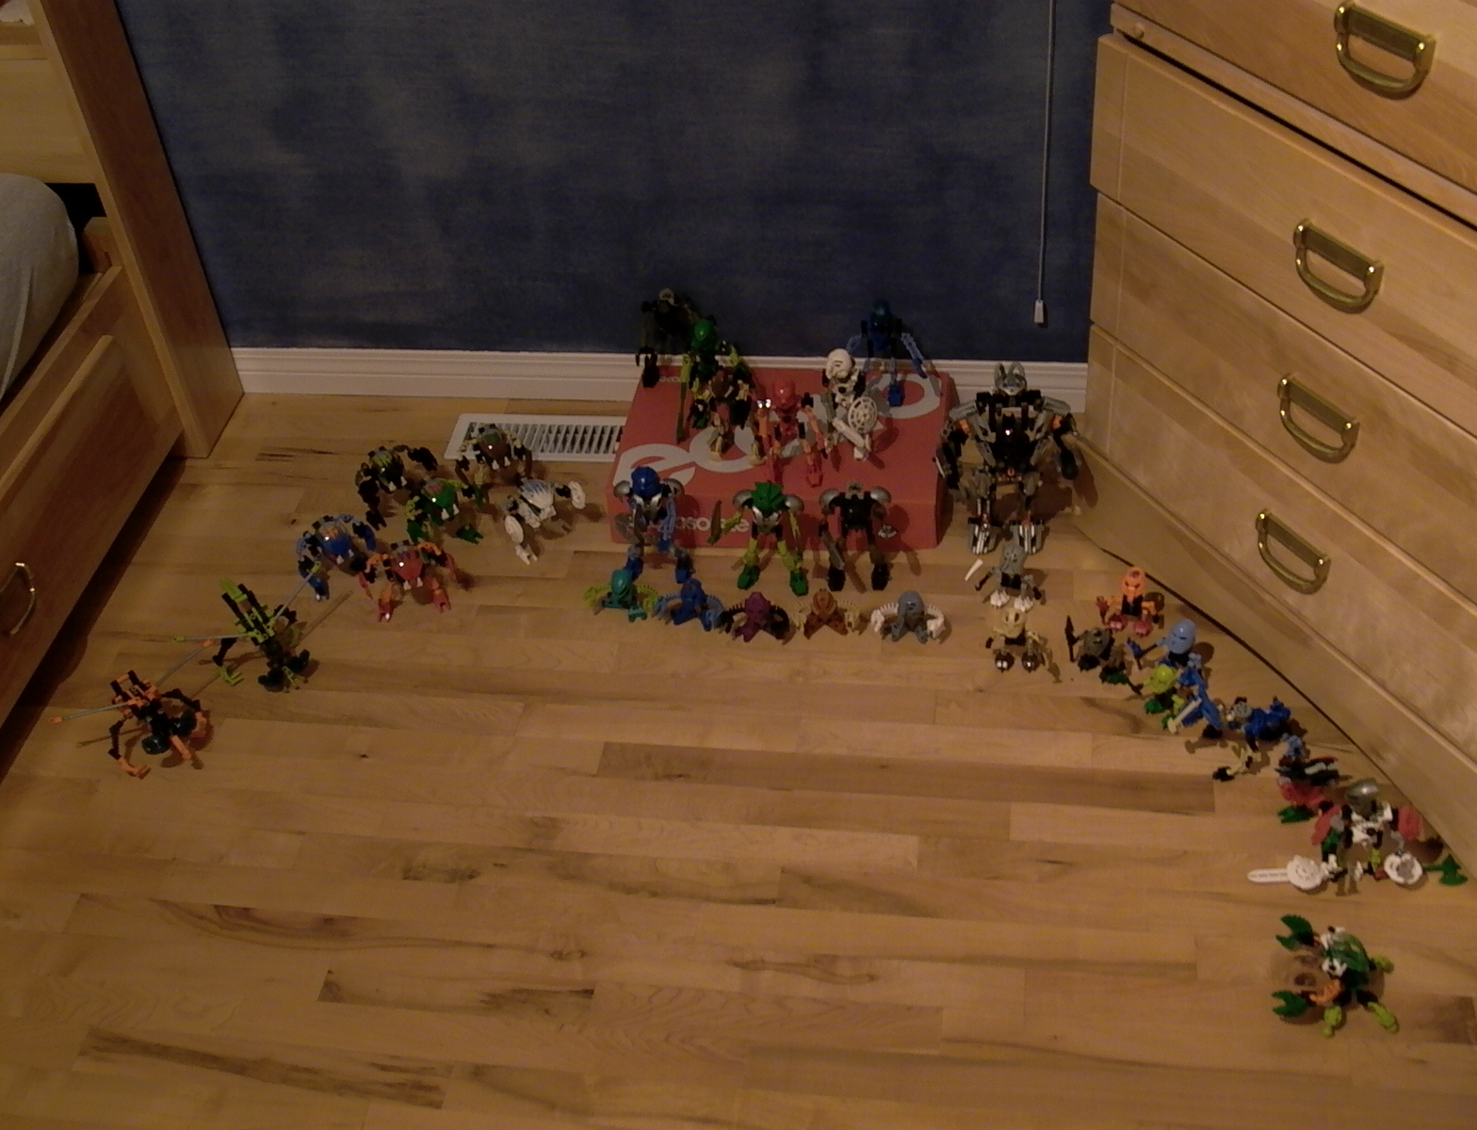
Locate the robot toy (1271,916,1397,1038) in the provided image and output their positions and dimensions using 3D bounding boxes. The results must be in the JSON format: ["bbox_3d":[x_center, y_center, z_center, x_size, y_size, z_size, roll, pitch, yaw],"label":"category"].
[{"bbox_3d":[0.610,0.417,1.695,0.125,0.065,0.125,4,42,12],"label":"robot toy"}]

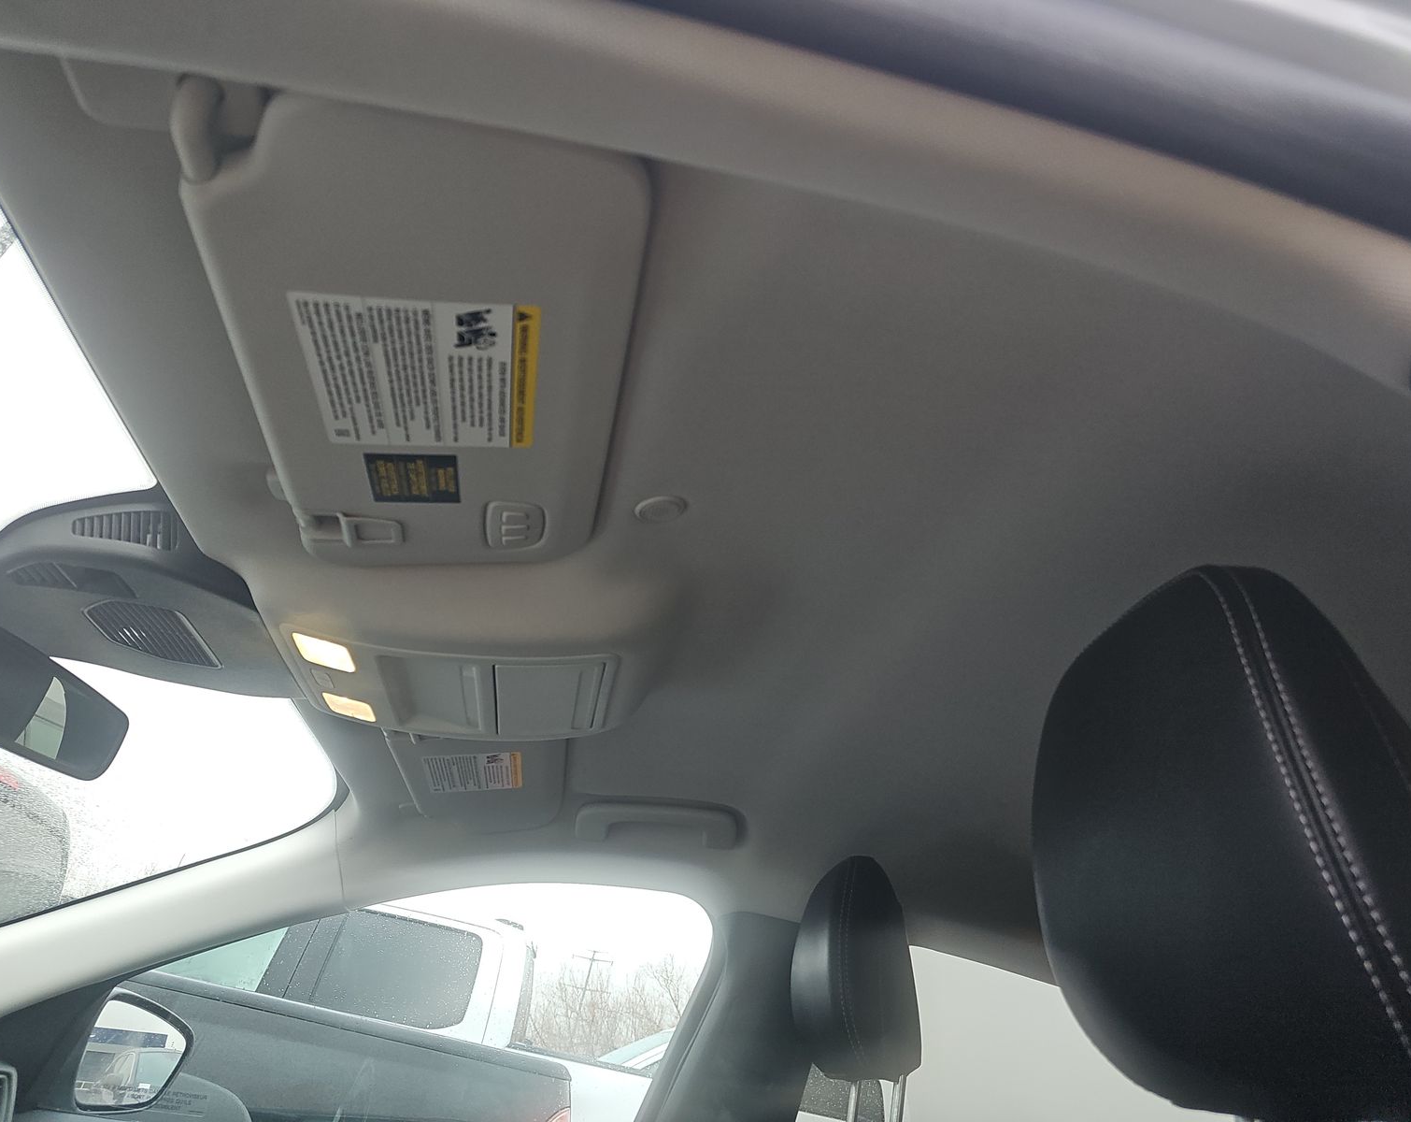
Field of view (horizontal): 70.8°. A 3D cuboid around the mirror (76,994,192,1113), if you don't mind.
[{"bbox_3d":[-0.882,0.725,1.482,0.100,0.160,0.215,3,-31,17],"label":"mirror"}]

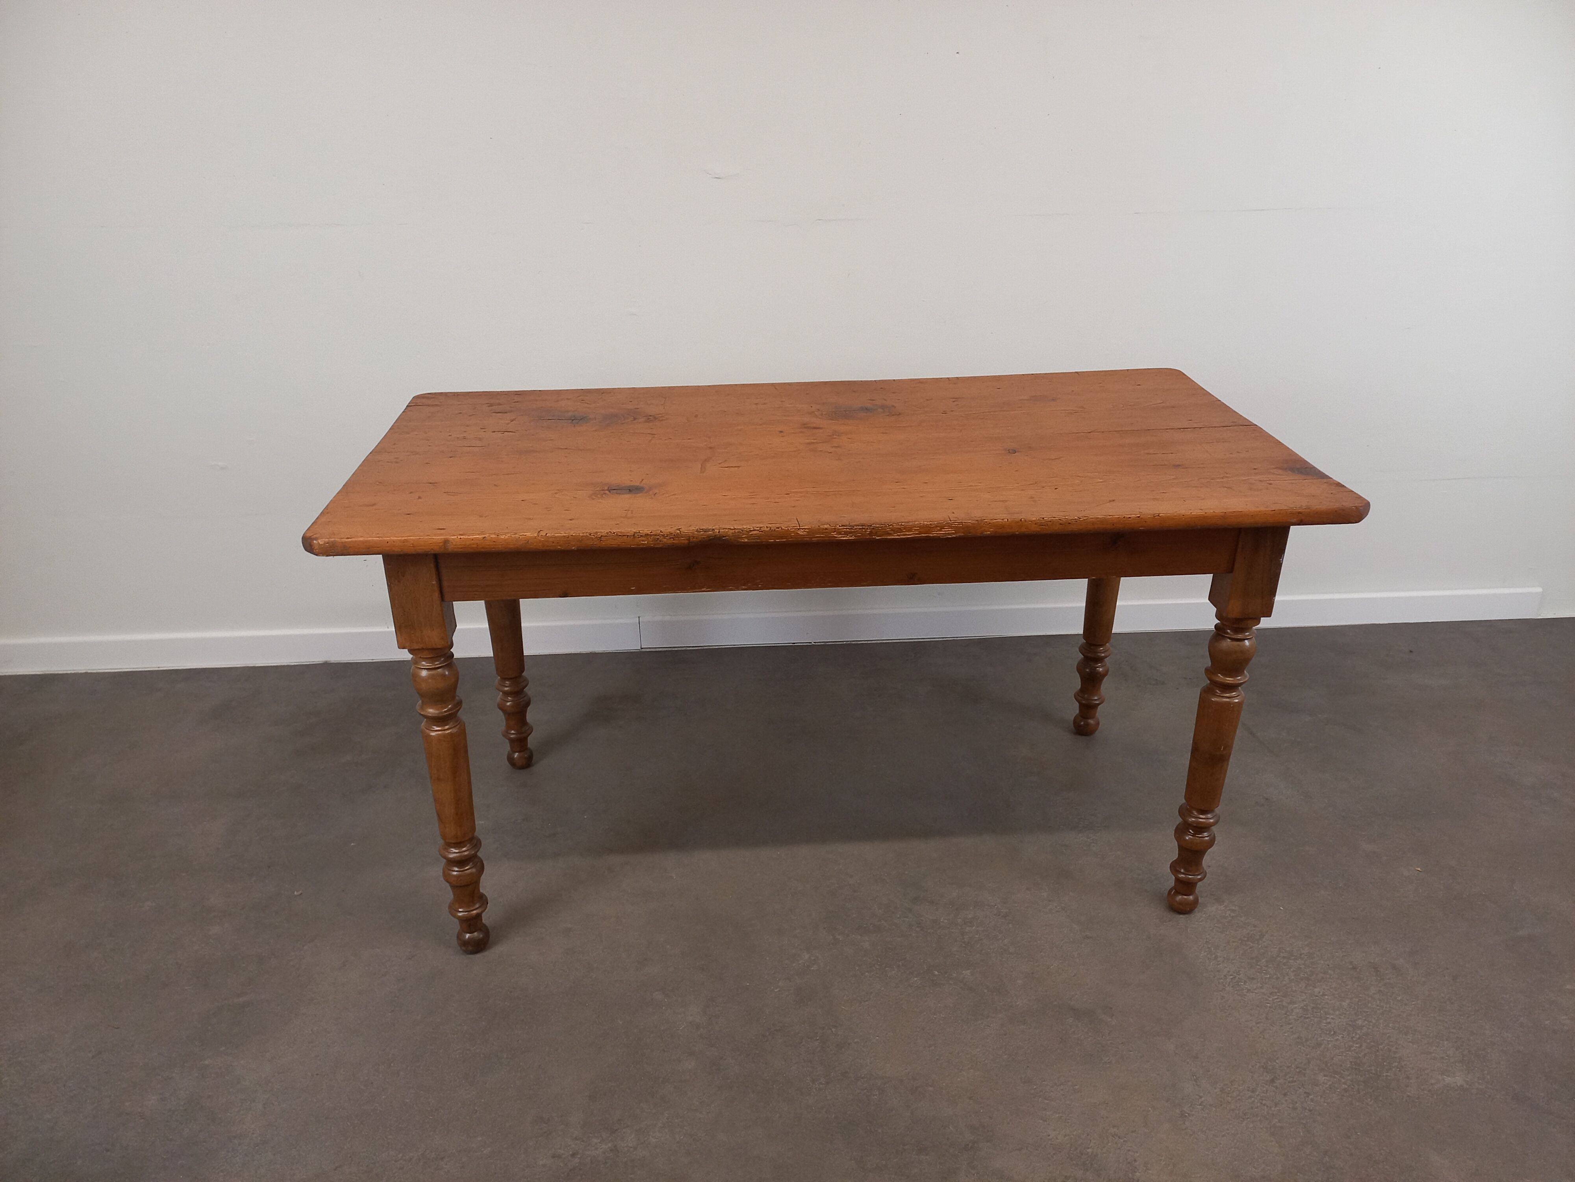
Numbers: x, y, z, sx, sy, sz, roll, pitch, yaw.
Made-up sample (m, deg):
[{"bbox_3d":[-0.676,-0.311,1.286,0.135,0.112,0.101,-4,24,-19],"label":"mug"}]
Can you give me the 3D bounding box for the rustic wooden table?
[{"bbox_3d":[0.059,0.106,1.960,1.410,0.760,0.670,-2,26,-4],"label":"rustic wooden table"}]

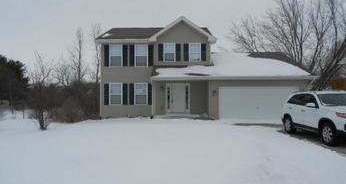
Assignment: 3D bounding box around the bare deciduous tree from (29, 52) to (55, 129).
[{"bbox_3d":[-6.570,-0.070,13.000,1.300,4.000,1.300,0,0,0],"label":"bare deciduous tree"}]

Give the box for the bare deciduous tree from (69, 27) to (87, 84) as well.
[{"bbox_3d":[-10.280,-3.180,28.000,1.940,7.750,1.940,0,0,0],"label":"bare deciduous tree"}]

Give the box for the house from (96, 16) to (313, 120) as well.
[{"bbox_3d":[1.870,-1.750,20.900,13.800,7.000,9.400,0,0,0],"label":"house"}]

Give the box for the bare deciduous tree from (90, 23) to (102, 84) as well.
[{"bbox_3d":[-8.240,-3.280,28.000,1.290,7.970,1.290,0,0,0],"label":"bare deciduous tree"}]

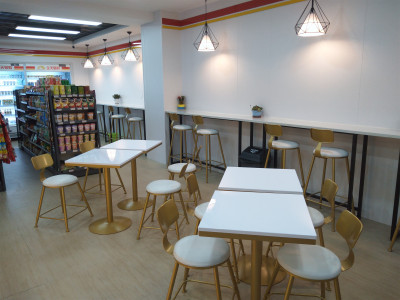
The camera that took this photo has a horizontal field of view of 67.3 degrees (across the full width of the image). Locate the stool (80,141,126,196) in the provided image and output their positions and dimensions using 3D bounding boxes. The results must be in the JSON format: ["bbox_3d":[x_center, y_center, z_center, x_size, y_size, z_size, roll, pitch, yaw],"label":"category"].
[{"bbox_3d":[-1.261,0.261,3.863,0.460,0.740,0.420,3,13,18],"label":"stool"}]

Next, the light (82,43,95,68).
[{"bbox_3d":[-2.980,-2.479,7.986,0.365,0.599,0.365,-12,16,-41],"label":"light"}]

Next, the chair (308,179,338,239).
[{"bbox_3d":[0.797,0.598,2.338,0.460,0.740,0.400,2,12,13],"label":"chair"}]

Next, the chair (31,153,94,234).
[{"bbox_3d":[-1.459,0.415,3.155,0.460,0.740,0.420,3,13,17],"label":"chair"}]

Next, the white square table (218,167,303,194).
[{"bbox_3d":[0.459,0.587,2.330,0.555,0.773,0.555,1,12,12],"label":"white square table"}]

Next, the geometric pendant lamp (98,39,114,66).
[{"bbox_3d":[-2.255,-2.331,7.192,0.365,0.604,0.365,-12,16,-41],"label":"geometric pendant lamp"}]

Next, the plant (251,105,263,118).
[{"bbox_3d":[0.755,-0.501,3.954,0.145,0.170,0.135,-1,12,0],"label":"plant"}]

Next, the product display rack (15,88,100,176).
[{"bbox_3d":[-2.982,-0.493,6.152,0.740,1.420,3.270,-12,16,-41],"label":"product display rack"}]

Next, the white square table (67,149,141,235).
[{"bbox_3d":[-0.933,0.446,3.115,0.555,0.773,0.555,1,12,12],"label":"white square table"}]

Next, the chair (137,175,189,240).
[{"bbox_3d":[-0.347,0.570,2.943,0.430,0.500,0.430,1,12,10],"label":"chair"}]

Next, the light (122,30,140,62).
[{"bbox_3d":[-1.383,-2.036,5.964,0.345,0.550,0.345,-11,16,-39],"label":"light"}]

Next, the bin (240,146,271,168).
[{"bbox_3d":[0.771,0.276,4.068,0.300,0.580,0.360,-11,16,-39],"label":"bin"}]

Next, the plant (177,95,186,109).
[{"bbox_3d":[-0.324,-0.825,5.261,0.120,0.240,0.135,-11,16,-39],"label":"plant"}]

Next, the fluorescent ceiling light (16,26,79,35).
[{"bbox_3d":[-3.244,-2.584,6.473,1.200,0.060,0.290,-11,15,-37],"label":"fluorescent ceiling light"}]

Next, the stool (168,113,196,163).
[{"bbox_3d":[-0.290,-0.151,5.156,0.460,0.985,0.450,-10,15,-37],"label":"stool"}]

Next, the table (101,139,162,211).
[{"bbox_3d":[-0.775,0.309,3.588,0.550,0.750,0.540,2,12,11],"label":"table"}]

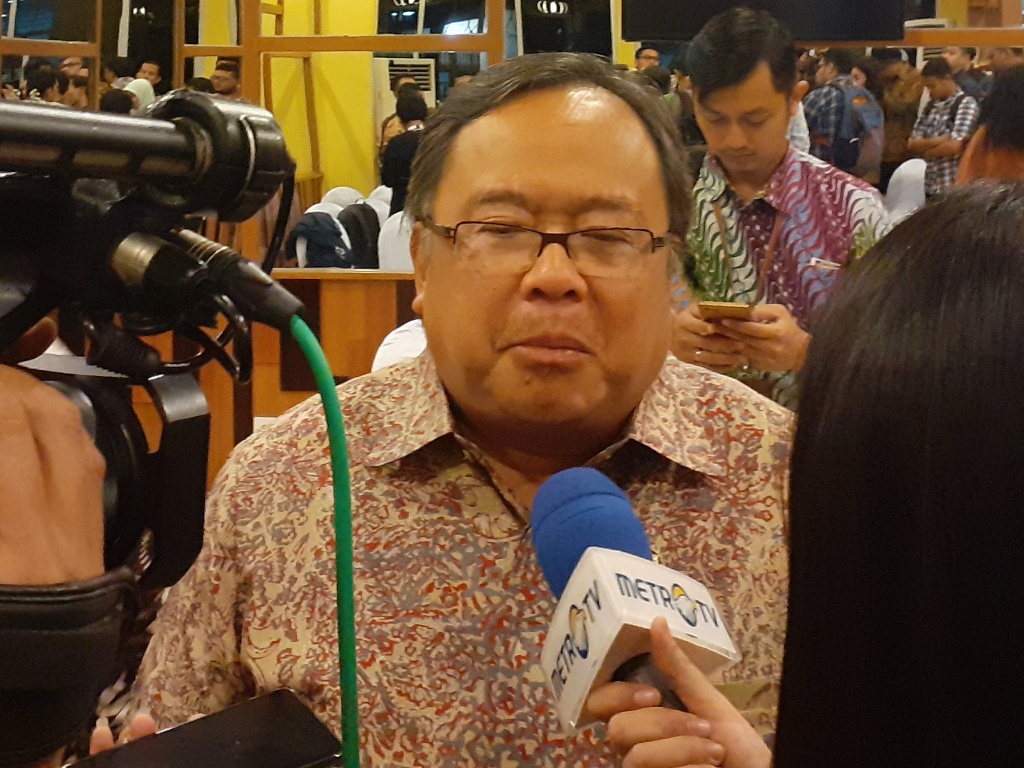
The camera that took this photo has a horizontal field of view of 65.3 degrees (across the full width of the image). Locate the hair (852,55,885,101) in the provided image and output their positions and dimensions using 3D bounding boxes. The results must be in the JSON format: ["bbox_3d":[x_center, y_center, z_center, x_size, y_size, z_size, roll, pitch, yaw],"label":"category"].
[{"bbox_3d":[2.187,-1.874,4.900,0.210,0.270,0.200,-14,20,-42],"label":"hair"}]

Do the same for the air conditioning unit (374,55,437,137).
[{"bbox_3d":[-1.010,-2.195,7.725,0.530,1.800,0.360,-8,16,-27],"label":"air conditioning unit"}]

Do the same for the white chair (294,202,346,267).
[{"bbox_3d":[-1.091,-0.573,4.643,0.430,0.930,0.500,-1,15,-6],"label":"white chair"}]

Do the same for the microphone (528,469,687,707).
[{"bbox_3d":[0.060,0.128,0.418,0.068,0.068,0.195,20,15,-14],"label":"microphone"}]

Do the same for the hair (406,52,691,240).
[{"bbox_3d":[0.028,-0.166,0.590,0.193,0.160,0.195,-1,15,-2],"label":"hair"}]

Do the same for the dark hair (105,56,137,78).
[{"bbox_3d":[-2.598,-2.094,5.300,0.210,0.170,0.190,-9,17,-30],"label":"dark hair"}]

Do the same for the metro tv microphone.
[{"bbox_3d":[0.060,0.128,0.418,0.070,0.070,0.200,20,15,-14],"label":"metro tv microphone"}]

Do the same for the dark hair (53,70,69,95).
[{"bbox_3d":[-3.039,-2.032,5.400,0.200,0.220,0.180,11,18,37],"label":"dark hair"}]

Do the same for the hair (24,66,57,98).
[{"bbox_3d":[-3.070,-1.956,5.200,0.220,0.210,0.190,-5,15,-18],"label":"hair"}]

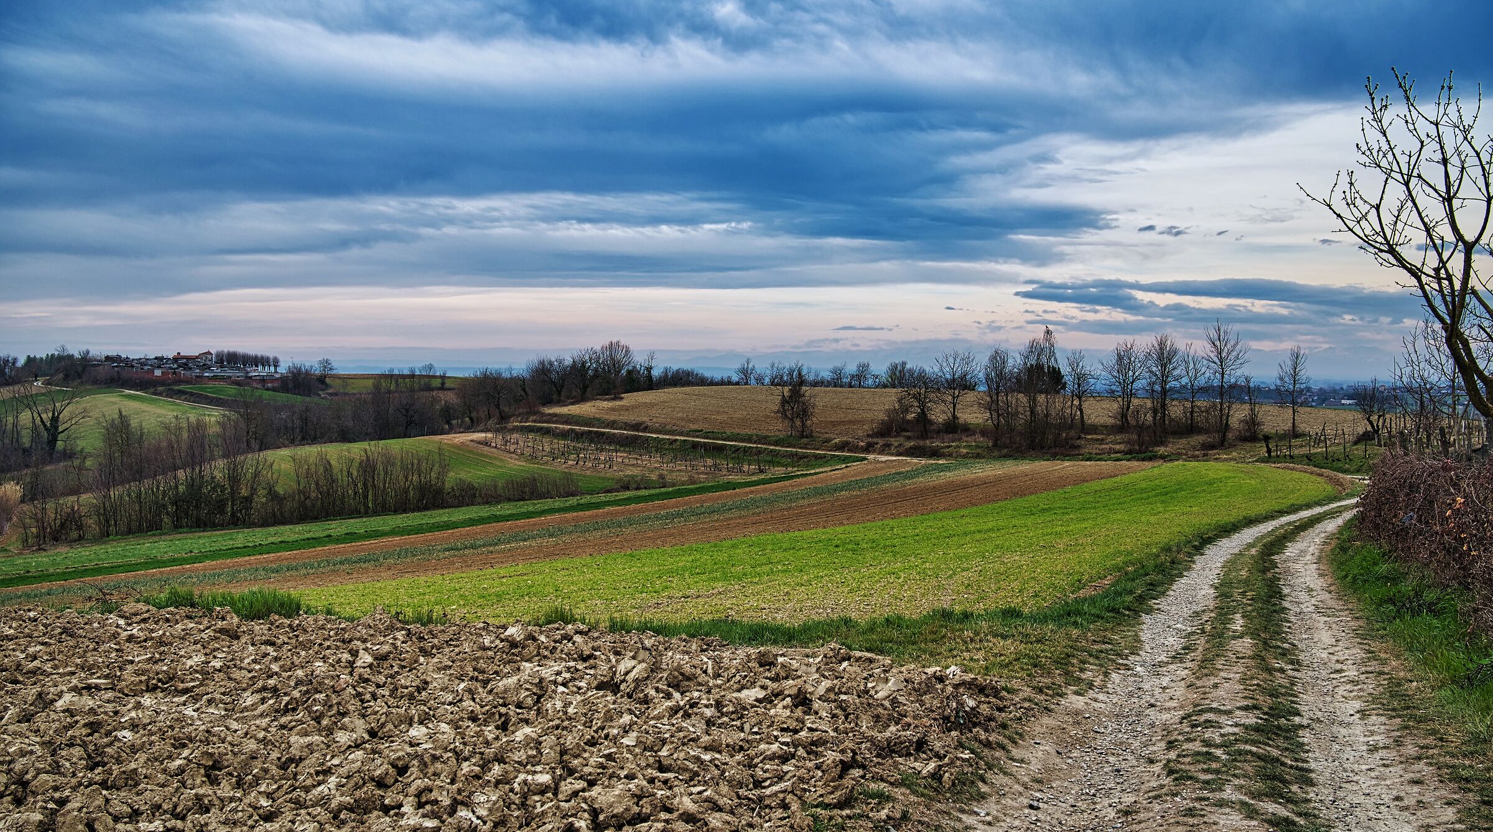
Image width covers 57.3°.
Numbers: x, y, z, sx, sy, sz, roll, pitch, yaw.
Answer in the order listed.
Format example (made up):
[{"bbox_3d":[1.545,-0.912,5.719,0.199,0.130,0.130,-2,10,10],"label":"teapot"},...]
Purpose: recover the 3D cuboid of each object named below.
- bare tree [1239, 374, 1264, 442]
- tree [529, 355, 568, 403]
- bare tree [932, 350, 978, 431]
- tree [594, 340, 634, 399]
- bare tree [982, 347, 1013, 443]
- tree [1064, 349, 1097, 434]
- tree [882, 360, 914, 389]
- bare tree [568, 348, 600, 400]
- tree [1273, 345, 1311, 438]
[{"bbox_3d":[39.100,-0.590,106.000,1.990,5.240,1.930,0,2,0],"label":"bare tree"},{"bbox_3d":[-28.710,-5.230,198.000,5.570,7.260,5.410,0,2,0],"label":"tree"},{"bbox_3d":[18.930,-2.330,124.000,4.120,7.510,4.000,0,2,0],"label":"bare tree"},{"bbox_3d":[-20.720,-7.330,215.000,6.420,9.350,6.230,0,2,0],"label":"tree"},{"bbox_3d":[19.480,-1.540,106.000,2.350,7.500,2.280,0,2,0],"label":"bare tree"},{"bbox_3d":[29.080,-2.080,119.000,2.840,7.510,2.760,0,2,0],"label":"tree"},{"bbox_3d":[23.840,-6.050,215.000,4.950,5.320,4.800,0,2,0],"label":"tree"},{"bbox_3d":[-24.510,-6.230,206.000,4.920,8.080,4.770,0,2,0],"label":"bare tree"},{"bbox_3d":[44.700,-2.050,112.000,3.150,7.640,3.060,0,2,0],"label":"tree"}]

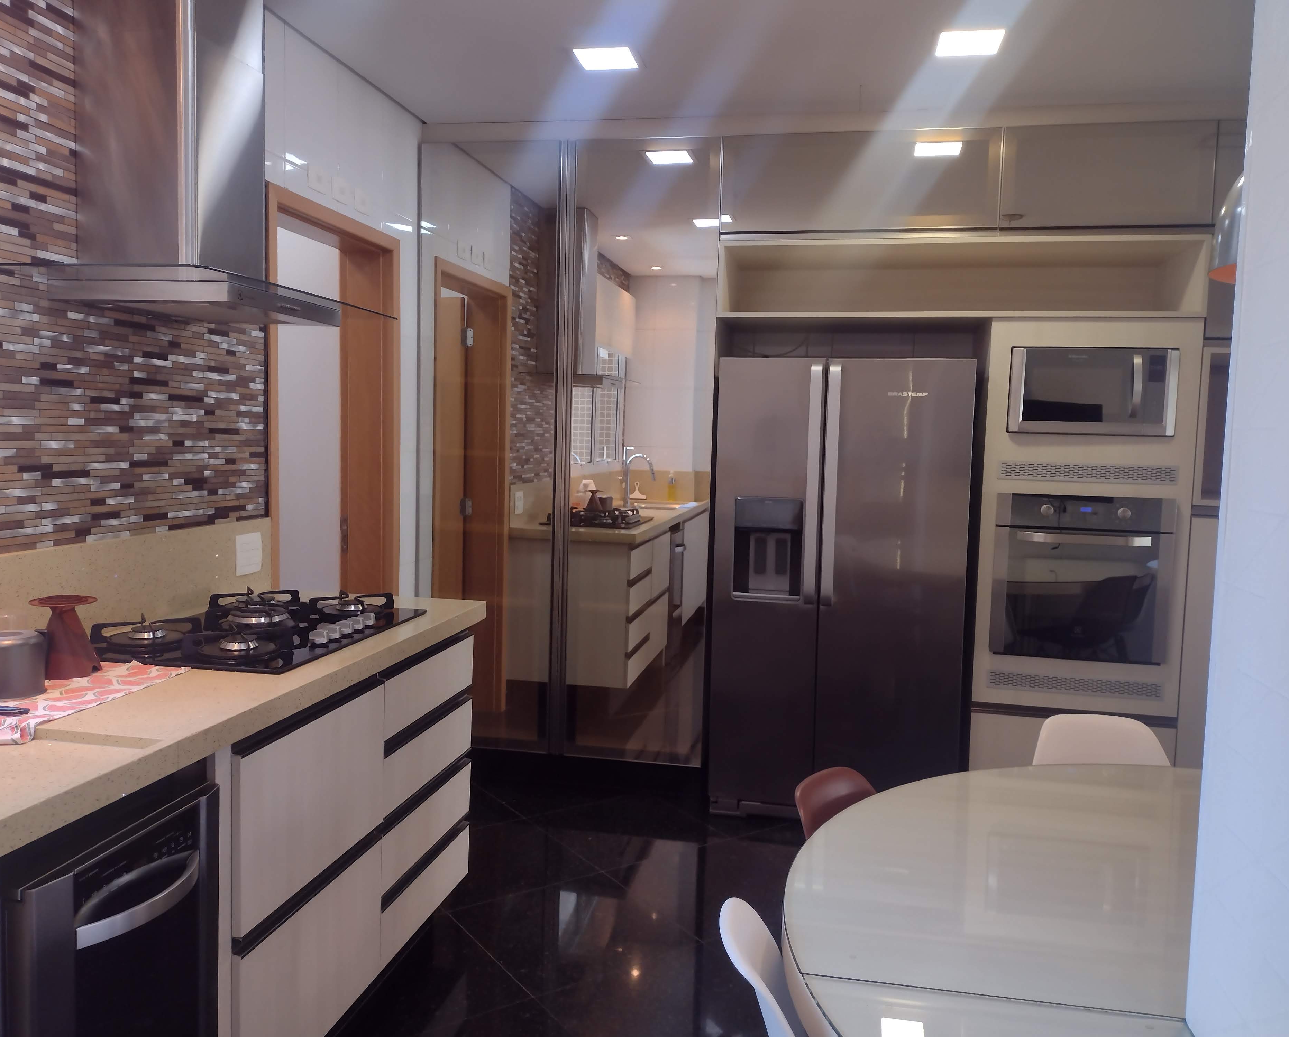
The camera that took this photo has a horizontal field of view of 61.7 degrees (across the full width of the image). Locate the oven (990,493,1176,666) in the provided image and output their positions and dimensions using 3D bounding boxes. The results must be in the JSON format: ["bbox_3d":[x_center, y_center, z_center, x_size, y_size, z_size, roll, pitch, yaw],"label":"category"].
[{"bbox_3d":[1.596,0.195,4.067,0.600,0.586,0.560,2,5,11],"label":"oven"}]

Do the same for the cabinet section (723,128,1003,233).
[{"bbox_3d":[0.772,-1.216,3.898,0.992,0.351,0.022,2,5,11],"label":"cabinet section"}]

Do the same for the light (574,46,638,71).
[{"bbox_3d":[-0.122,-1.456,3.406,0.190,0.020,0.203,2,5,11],"label":"light"}]

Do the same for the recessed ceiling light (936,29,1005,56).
[{"bbox_3d":[0.963,-1.413,3.200,0.192,0.020,0.203,2,5,11],"label":"recessed ceiling light"}]

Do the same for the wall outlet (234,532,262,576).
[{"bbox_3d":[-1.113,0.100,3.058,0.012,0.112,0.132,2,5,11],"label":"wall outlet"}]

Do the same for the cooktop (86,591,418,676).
[{"bbox_3d":[-0.906,0.245,2.573,0.509,0.053,0.775,2,5,11],"label":"cooktop"}]

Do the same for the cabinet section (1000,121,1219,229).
[{"bbox_3d":[1.675,-1.219,4.041,0.714,0.362,0.530,2,5,11],"label":"cabinet section"}]

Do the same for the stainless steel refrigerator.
[{"bbox_3d":[0.757,0.264,4.198,0.893,1.709,0.730,2,5,11],"label":"stainless steel refrigerator"}]

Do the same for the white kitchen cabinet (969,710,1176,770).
[{"bbox_3d":[1.594,0.848,4.182,0.701,0.324,0.570,2,5,11],"label":"white kitchen cabinet"}]

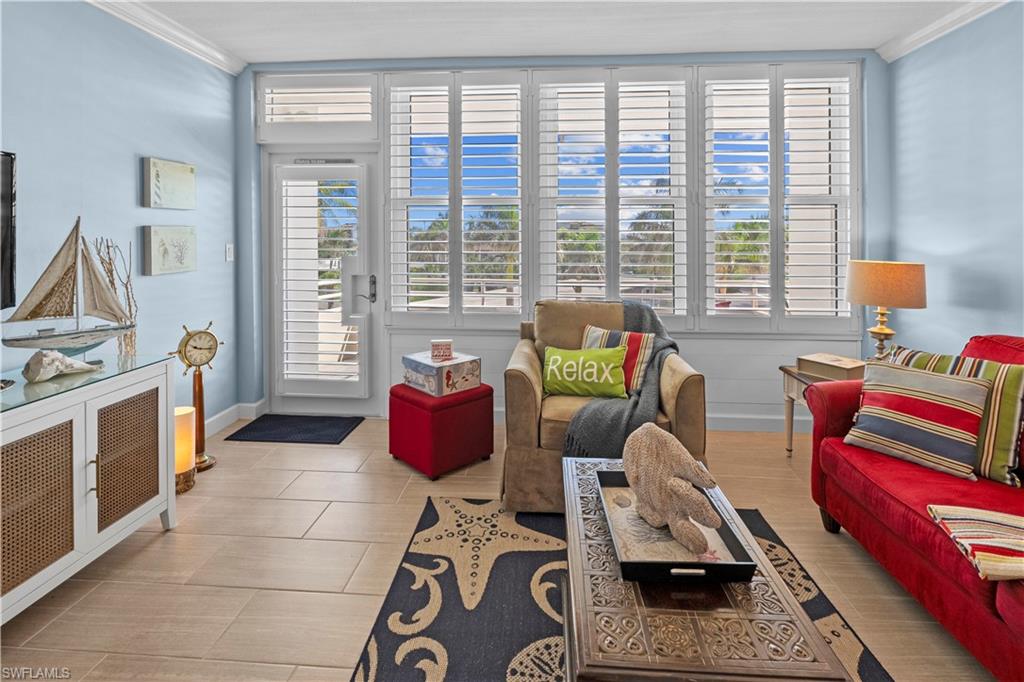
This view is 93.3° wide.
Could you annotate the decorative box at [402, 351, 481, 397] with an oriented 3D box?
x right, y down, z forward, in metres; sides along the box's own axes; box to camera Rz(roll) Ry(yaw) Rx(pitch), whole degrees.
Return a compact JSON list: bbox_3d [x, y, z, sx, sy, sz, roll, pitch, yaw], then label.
[{"bbox_3d":[-0.443,0.191,3.020,0.315,0.183,0.360,-6,9,-40],"label":"decorative box"}]

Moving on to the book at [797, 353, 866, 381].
[{"bbox_3d":[1.885,0.161,2.860,0.210,0.088,0.275,-4,8,-32],"label":"book"}]

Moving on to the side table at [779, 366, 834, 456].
[{"bbox_3d":[1.990,0.500,2.800,0.620,0.570,0.500,0,6,4],"label":"side table"}]

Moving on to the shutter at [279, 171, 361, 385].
[{"bbox_3d":[-1.458,-0.481,3.660,0.610,1.600,0.070,0,4,4],"label":"shutter"}]

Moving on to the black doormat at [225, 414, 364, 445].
[{"bbox_3d":[-1.510,0.615,3.430,0.780,0.012,0.475,1,11,4],"label":"black doormat"}]

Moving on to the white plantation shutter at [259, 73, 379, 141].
[{"bbox_3d":[-1.490,-1.780,3.700,0.930,0.540,0.060,0,6,4],"label":"white plantation shutter"}]

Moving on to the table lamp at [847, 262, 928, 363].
[{"bbox_3d":[2.165,-0.120,2.820,0.375,0.675,0.375,0,6,4],"label":"table lamp"}]

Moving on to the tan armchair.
[{"bbox_3d":[0.475,0.272,2.810,0.990,0.970,0.930,1,7,4],"label":"tan armchair"}]

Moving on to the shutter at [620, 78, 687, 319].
[{"bbox_3d":[1.001,-1.035,3.440,0.485,1.700,0.070,0,3,4],"label":"shutter"}]

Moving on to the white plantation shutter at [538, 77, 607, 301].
[{"bbox_3d":[0.445,-1.050,3.560,0.540,1.820,0.055,0,6,4],"label":"white plantation shutter"}]

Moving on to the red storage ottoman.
[{"bbox_3d":[-0.443,0.510,3.030,0.430,0.455,0.430,-6,8,-44],"label":"red storage ottoman"}]

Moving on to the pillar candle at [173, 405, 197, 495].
[{"bbox_3d":[-1.786,0.591,2.617,0.134,0.417,0.134,0,7,0],"label":"pillar candle"}]

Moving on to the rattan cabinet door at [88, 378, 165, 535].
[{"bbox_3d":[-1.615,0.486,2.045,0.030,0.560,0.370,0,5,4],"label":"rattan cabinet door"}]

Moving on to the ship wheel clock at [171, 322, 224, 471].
[{"bbox_3d":[-1.910,0.325,2.950,0.180,0.870,0.340,3,7,24],"label":"ship wheel clock"}]

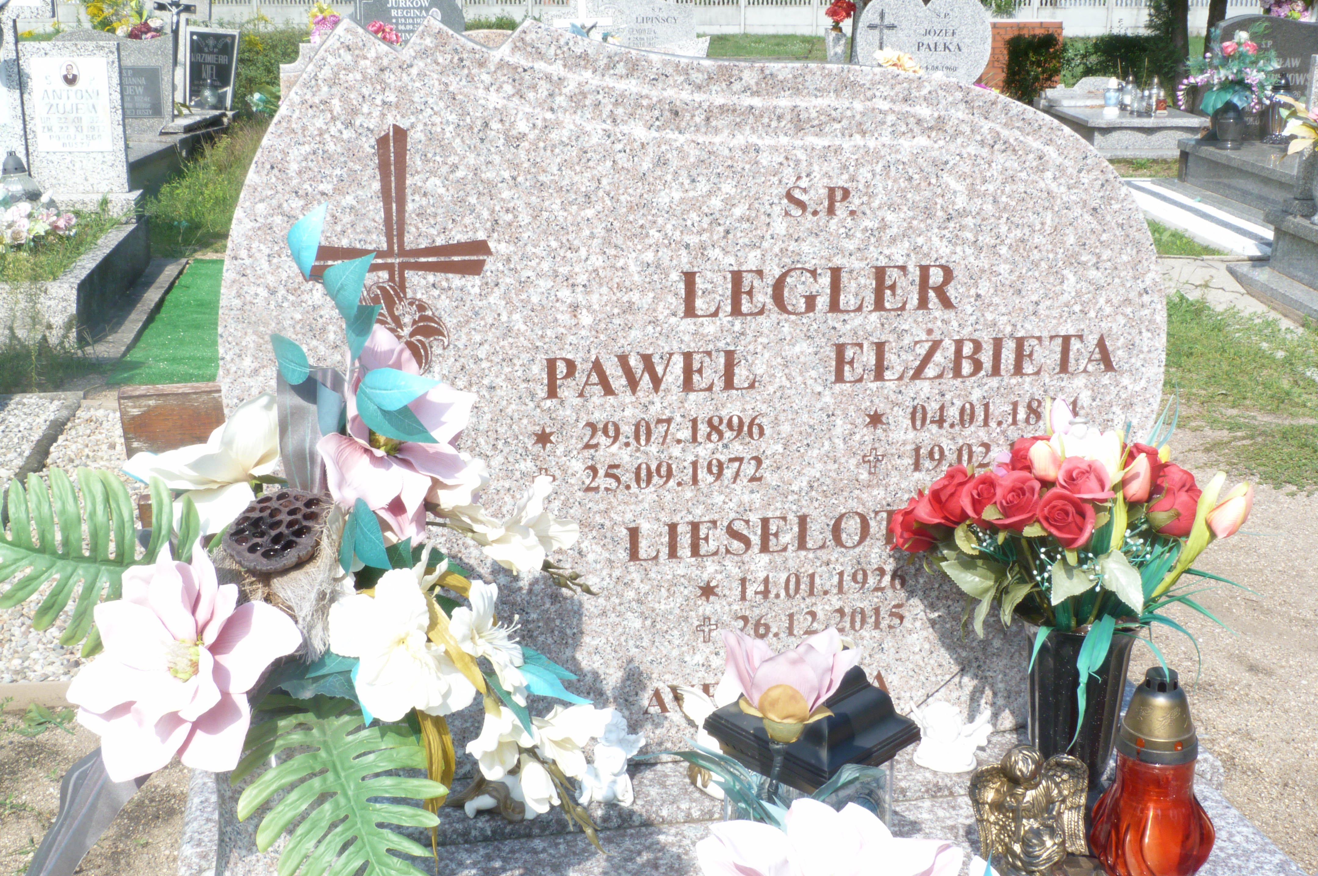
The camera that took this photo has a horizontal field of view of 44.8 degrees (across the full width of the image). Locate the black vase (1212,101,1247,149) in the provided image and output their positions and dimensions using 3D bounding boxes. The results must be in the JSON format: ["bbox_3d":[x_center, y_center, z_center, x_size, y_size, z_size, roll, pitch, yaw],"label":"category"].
[{"bbox_3d":[2.950,-1.628,8.271,0.175,0.250,0.175,1,16,5],"label":"black vase"}]

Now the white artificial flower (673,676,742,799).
[{"bbox_3d":[0.057,0.324,1.743,0.090,0.125,0.080,-3,16,-11],"label":"white artificial flower"}]

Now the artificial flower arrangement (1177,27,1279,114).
[{"bbox_3d":[2.921,-1.897,8.195,0.510,0.440,0.400,2,16,8],"label":"artificial flower arrangement"}]

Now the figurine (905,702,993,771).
[{"bbox_3d":[0.331,0.332,1.823,0.092,0.072,0.065,1,16,3],"label":"figurine"}]

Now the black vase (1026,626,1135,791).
[{"bbox_3d":[0.452,0.283,1.742,0.123,0.210,0.123,-3,16,-11],"label":"black vase"}]

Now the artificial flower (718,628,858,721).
[{"bbox_3d":[0.115,0.201,1.407,0.122,0.078,0.110,-3,16,-11],"label":"artificial flower"}]

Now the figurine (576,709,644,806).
[{"bbox_3d":[-0.054,0.341,1.742,0.074,0.100,0.065,3,16,12],"label":"figurine"}]

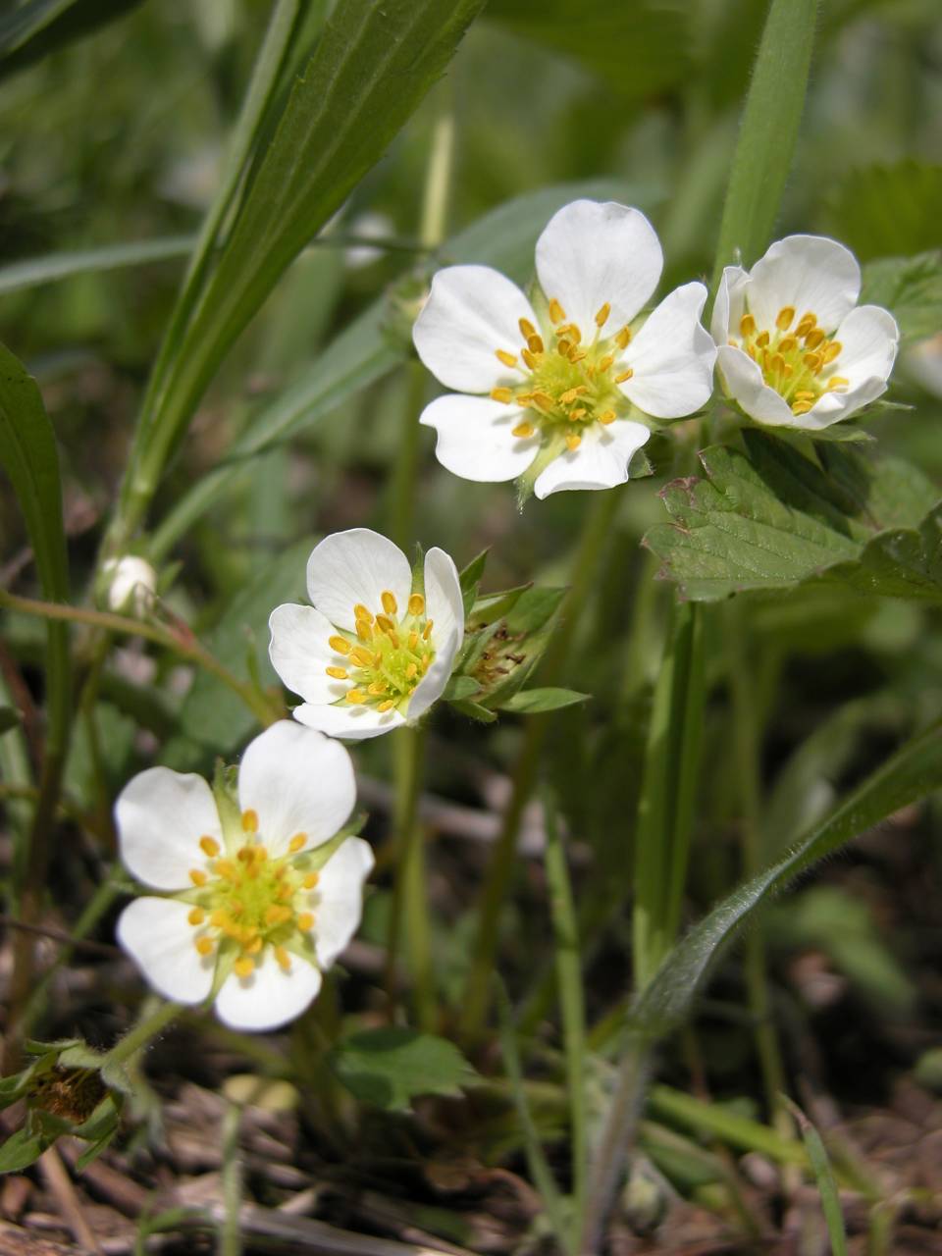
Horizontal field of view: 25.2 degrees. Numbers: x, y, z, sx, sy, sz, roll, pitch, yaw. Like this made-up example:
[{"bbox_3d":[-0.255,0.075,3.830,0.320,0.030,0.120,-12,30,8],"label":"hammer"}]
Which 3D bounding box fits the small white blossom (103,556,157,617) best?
[{"bbox_3d":[-0.031,-0.004,0.190,0.005,0.005,0.005,0,21,0],"label":"small white blossom"}]

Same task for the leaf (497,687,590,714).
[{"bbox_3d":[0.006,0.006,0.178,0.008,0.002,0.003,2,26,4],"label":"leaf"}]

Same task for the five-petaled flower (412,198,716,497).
[{"bbox_3d":[0.008,-0.023,0.172,0.025,0.024,0.009,3,-15,7],"label":"five-petaled flower"}]

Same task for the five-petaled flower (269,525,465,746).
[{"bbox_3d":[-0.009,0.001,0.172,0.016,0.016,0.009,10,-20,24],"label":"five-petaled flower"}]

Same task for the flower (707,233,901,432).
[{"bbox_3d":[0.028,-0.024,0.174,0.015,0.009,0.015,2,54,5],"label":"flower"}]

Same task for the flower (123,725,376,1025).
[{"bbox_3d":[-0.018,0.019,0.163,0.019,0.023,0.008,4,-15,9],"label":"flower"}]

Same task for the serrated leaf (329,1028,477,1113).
[{"bbox_3d":[-0.007,0.043,0.205,0.015,0.003,0.010,0,26,0],"label":"serrated leaf"}]

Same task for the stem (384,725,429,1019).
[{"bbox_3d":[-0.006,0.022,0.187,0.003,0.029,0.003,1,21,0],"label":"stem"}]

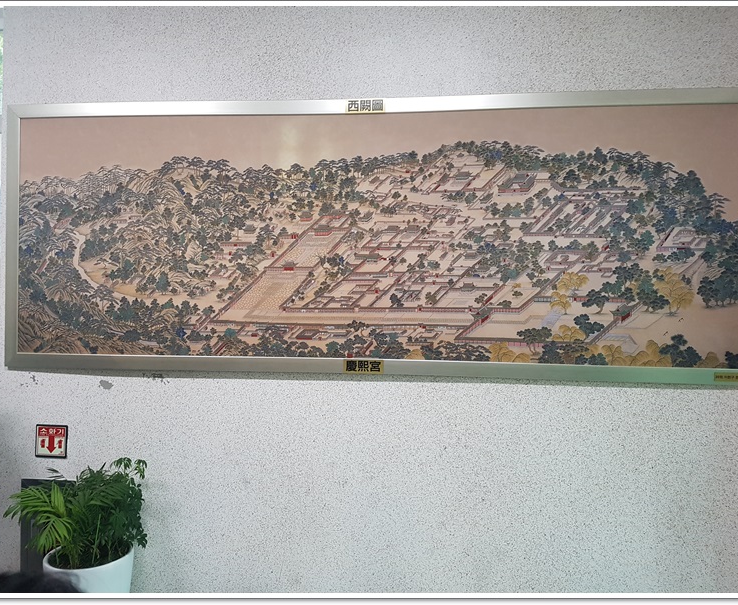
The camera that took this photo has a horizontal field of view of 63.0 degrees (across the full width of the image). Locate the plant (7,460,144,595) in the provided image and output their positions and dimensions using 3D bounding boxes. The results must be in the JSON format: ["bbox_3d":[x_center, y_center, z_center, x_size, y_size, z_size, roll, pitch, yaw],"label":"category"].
[{"bbox_3d":[-1.397,1.181,2.907,0.630,0.870,0.550,1,0,6],"label":"plant"}]

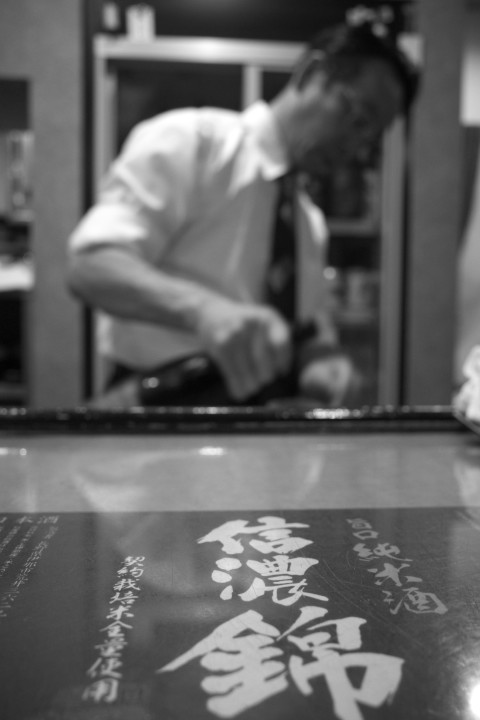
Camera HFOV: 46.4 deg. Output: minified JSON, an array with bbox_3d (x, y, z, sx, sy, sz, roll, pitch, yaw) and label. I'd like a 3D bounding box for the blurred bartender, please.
[{"bbox_3d":[0.000,0.200,1.070,0.580,1.530,0.550,-2,3,-38],"label":"blurred bartender"}]

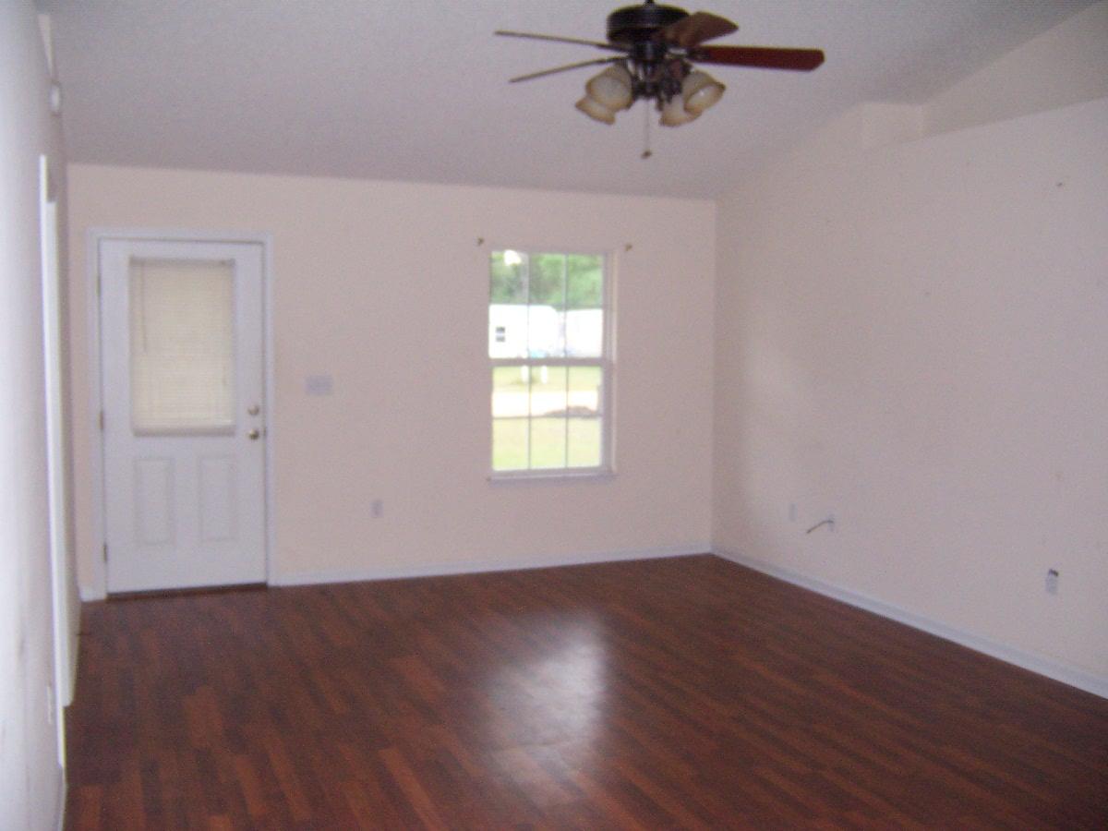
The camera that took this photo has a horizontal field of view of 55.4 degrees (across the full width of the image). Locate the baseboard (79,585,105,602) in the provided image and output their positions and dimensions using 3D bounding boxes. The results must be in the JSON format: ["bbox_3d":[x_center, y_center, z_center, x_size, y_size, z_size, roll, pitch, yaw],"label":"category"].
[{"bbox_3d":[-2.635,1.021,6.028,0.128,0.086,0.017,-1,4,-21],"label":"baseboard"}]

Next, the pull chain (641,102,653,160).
[{"bbox_3d":[0.344,-1.060,3.920,0.030,0.212,0.030,-1,4,-21],"label":"pull chain"}]

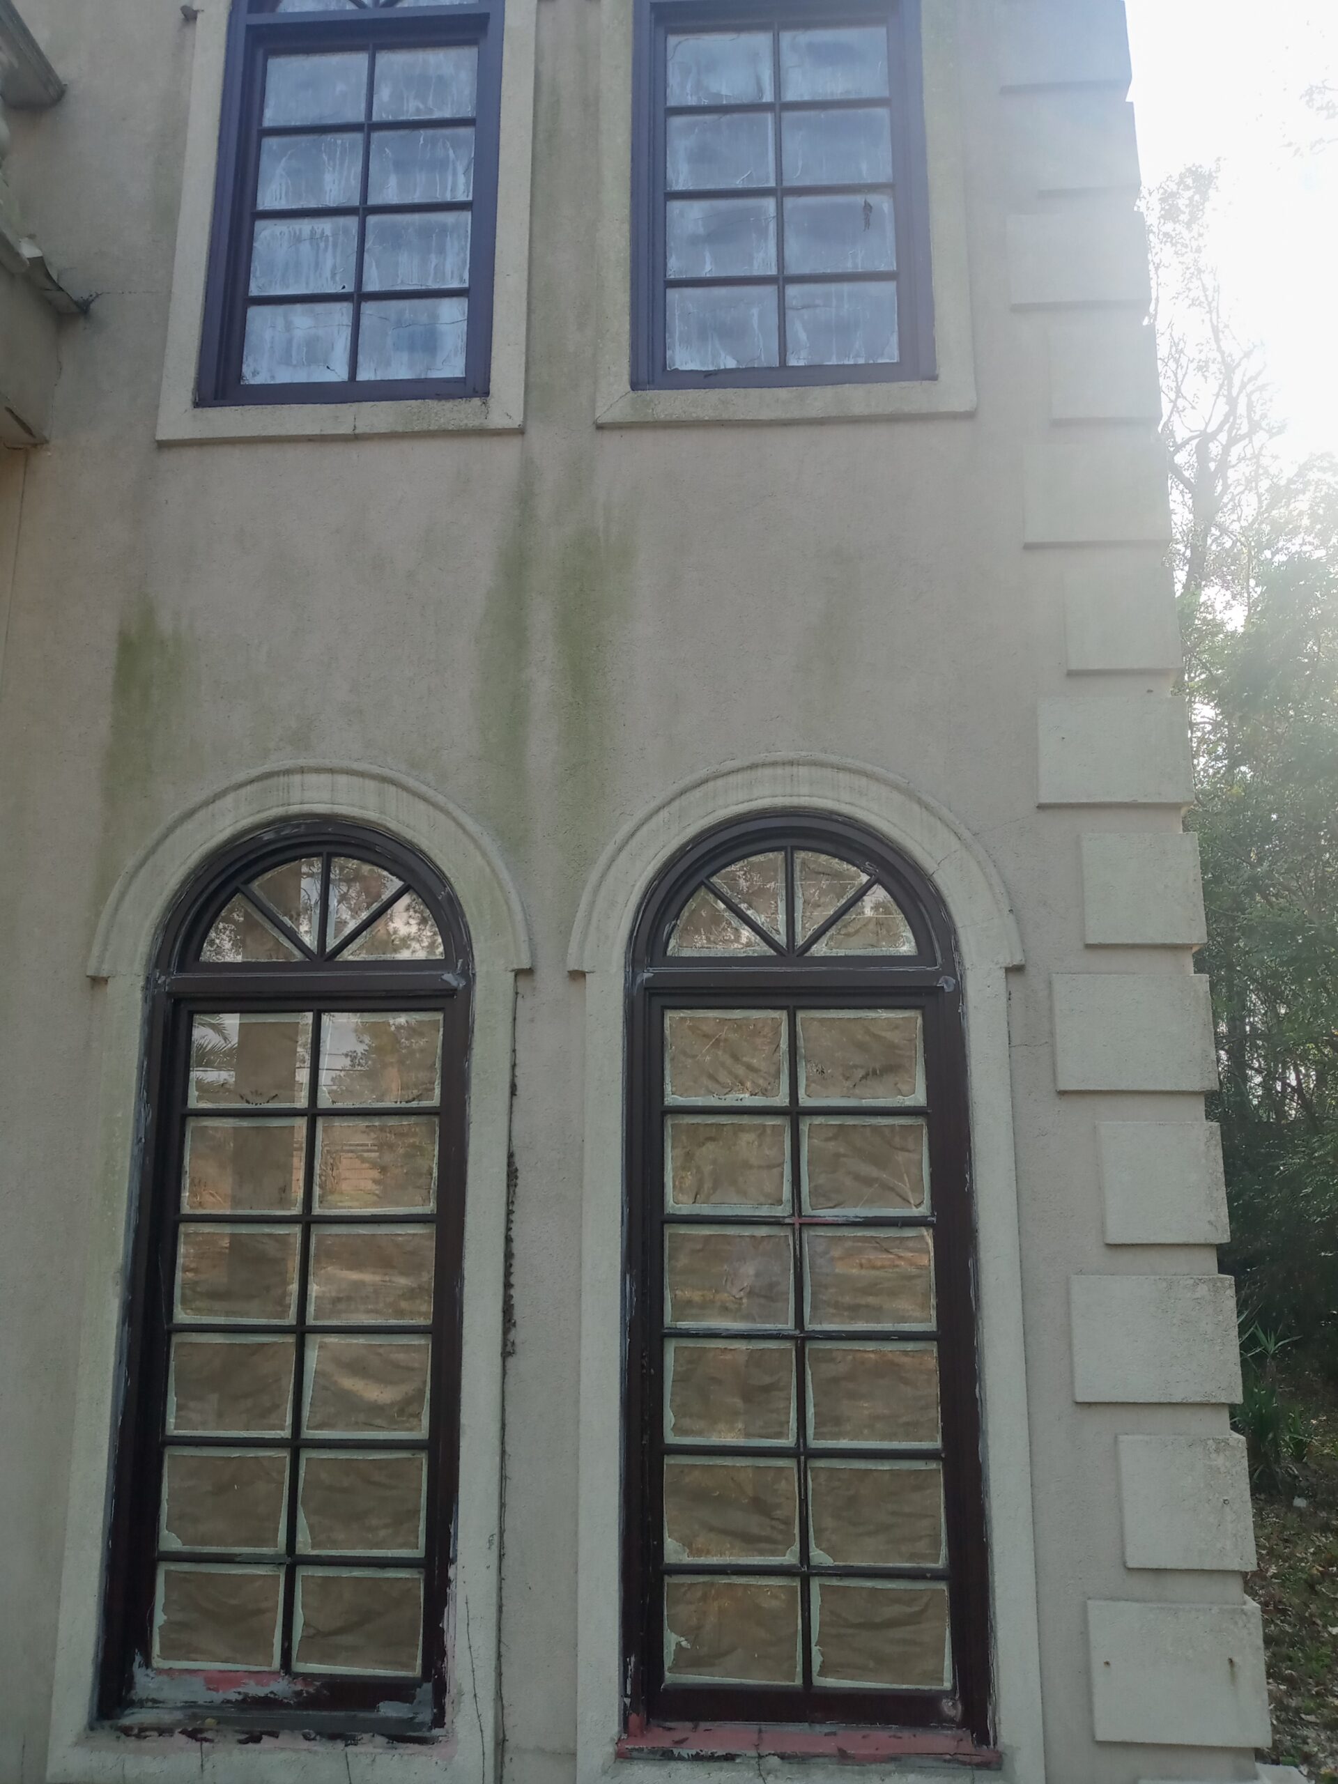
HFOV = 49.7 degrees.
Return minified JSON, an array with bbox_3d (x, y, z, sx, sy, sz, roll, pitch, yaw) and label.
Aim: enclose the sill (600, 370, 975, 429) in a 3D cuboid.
[{"bbox_3d":[0.325,-1.365,4.102,1.061,0.117,0.110,-1,-11,4],"label":"sill"}]

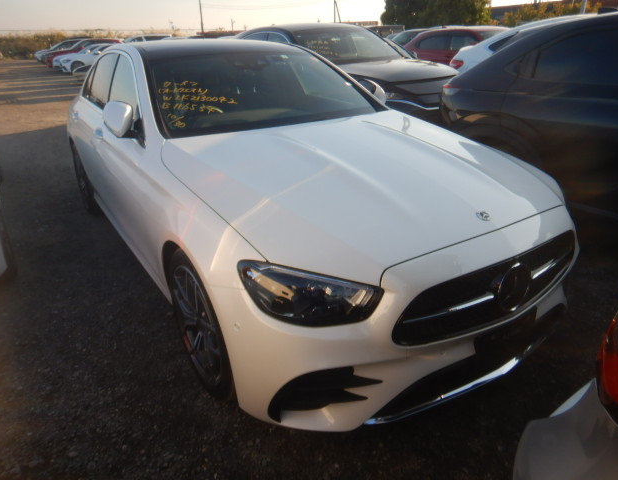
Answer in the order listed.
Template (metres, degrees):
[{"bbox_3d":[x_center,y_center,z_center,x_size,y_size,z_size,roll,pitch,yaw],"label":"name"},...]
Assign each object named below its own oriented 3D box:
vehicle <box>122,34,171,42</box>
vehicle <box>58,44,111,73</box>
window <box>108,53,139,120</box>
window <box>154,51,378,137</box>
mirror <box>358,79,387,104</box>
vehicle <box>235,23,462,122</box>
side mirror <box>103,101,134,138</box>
[{"bbox_3d":[-10.334,-11.484,26.949,4.600,1.650,1.800,-16,28,-30],"label":"vehicle"},{"bbox_3d":[-10.497,-9.460,23.112,4.700,1.430,1.820,-16,28,-30],"label":"vehicle"},{"bbox_3d":[-1.114,-0.945,2.716,0.090,0.400,0.860,9,14,-38],"label":"window"},{"bbox_3d":[-0.271,-0.981,2.739,1.420,0.160,0.930,-16,52,-30],"label":"window"},{"bbox_3d":[0.497,-1.078,3.272,0.190,0.165,0.130,-16,28,-30],"label":"mirror"},{"bbox_3d":[0.150,-2.325,6.625,1.855,1.660,4.740,-17,29,-32],"label":"vehicle"},{"bbox_3d":[-0.937,-0.592,2.184,0.190,0.165,0.130,-16,28,-30],"label":"side mirror"}]

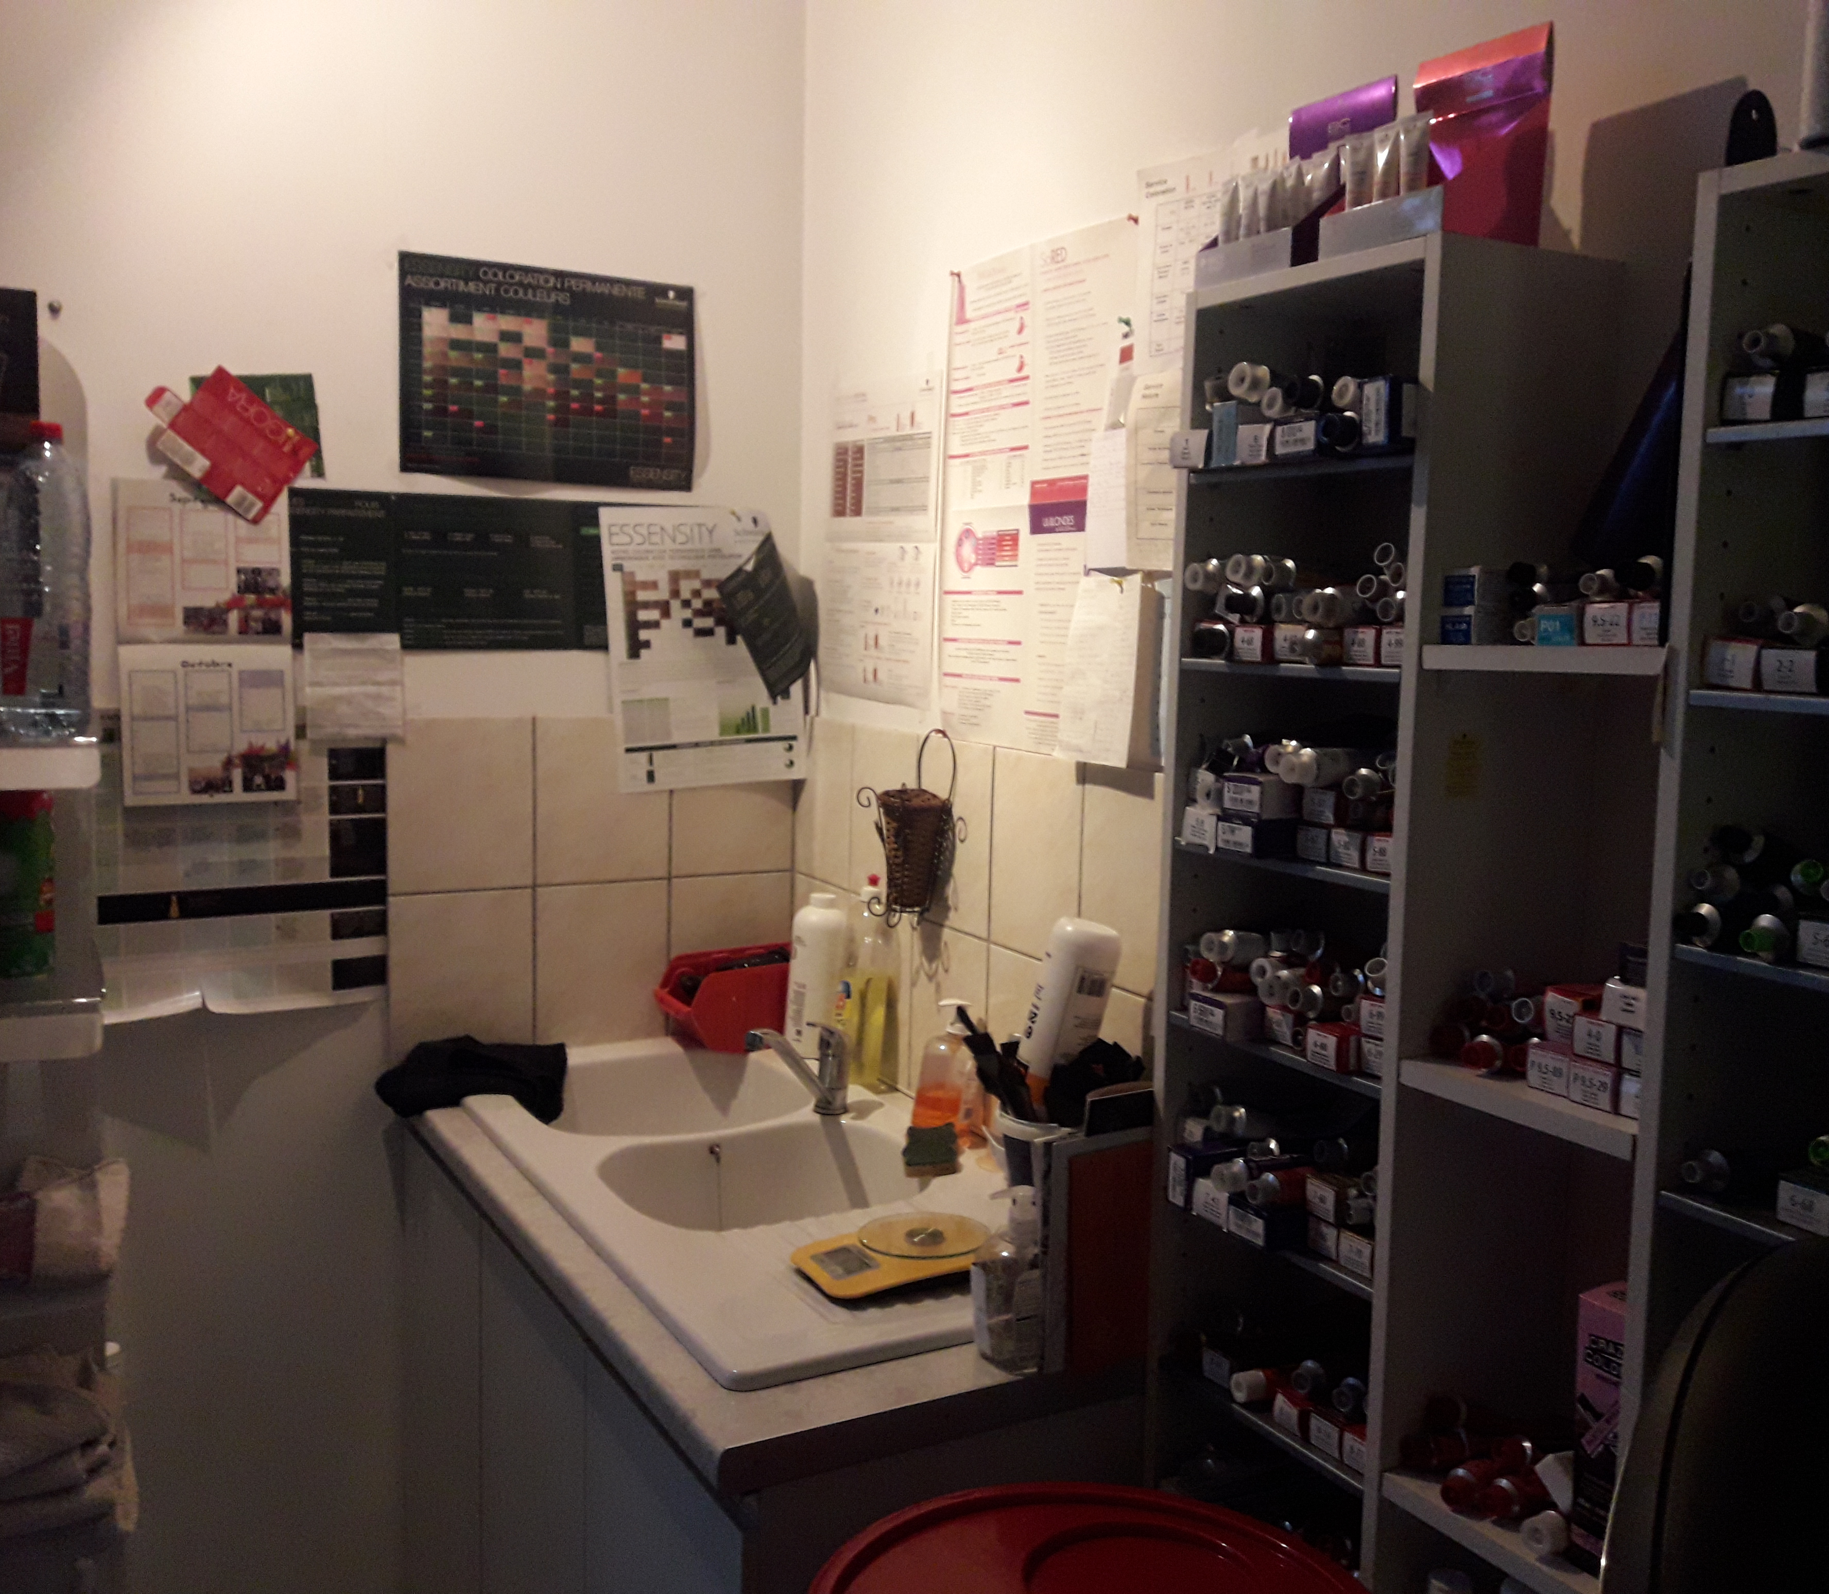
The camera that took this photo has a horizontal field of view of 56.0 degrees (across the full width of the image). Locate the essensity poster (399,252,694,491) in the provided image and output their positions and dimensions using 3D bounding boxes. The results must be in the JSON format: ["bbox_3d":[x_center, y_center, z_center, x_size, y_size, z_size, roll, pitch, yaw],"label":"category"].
[{"bbox_3d":[-0.506,-0.591,2.417,0.420,0.295,0.018,-2,7,-27],"label":"essensity poster"}]

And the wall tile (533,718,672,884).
[{"bbox_3d":[-0.458,0.004,2.526,0.203,0.242,0.010,-2,7,-27],"label":"wall tile"}]

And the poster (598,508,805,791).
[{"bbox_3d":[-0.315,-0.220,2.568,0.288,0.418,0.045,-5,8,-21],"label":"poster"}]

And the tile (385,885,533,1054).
[{"bbox_3d":[-0.646,0.255,2.458,0.203,0.246,0.010,-2,7,-27],"label":"tile"}]

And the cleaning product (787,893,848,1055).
[{"bbox_3d":[-0.139,0.260,2.498,0.081,0.232,0.081,1,6,0],"label":"cleaning product"}]

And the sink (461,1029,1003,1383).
[{"bbox_3d":[-0.206,0.516,2.063,0.521,0.186,1.137,-2,7,-27],"label":"sink"}]

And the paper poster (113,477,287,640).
[{"bbox_3d":[-0.923,-0.304,2.241,0.212,0.205,0.008,-2,7,-27],"label":"paper poster"}]

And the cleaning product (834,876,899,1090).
[{"bbox_3d":[-0.067,0.255,2.371,0.060,0.297,0.085,-2,7,-27],"label":"cleaning product"}]

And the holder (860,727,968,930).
[{"bbox_3d":[-0.024,0.038,2.236,0.120,0.255,0.165,-2,7,-27],"label":"holder"}]

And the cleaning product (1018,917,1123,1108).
[{"bbox_3d":[0.159,0.244,1.847,0.065,0.225,0.075,13,7,4],"label":"cleaning product"}]

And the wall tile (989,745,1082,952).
[{"bbox_3d":[0.146,0.070,2.037,0.012,0.243,0.205,-2,7,-27],"label":"wall tile"}]

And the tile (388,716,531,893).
[{"bbox_3d":[-0.640,0.009,2.432,0.203,0.242,0.010,-2,7,-27],"label":"tile"}]

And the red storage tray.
[{"bbox_3d":[-0.257,0.304,2.572,0.230,0.132,0.147,-2,7,-27],"label":"red storage tray"}]

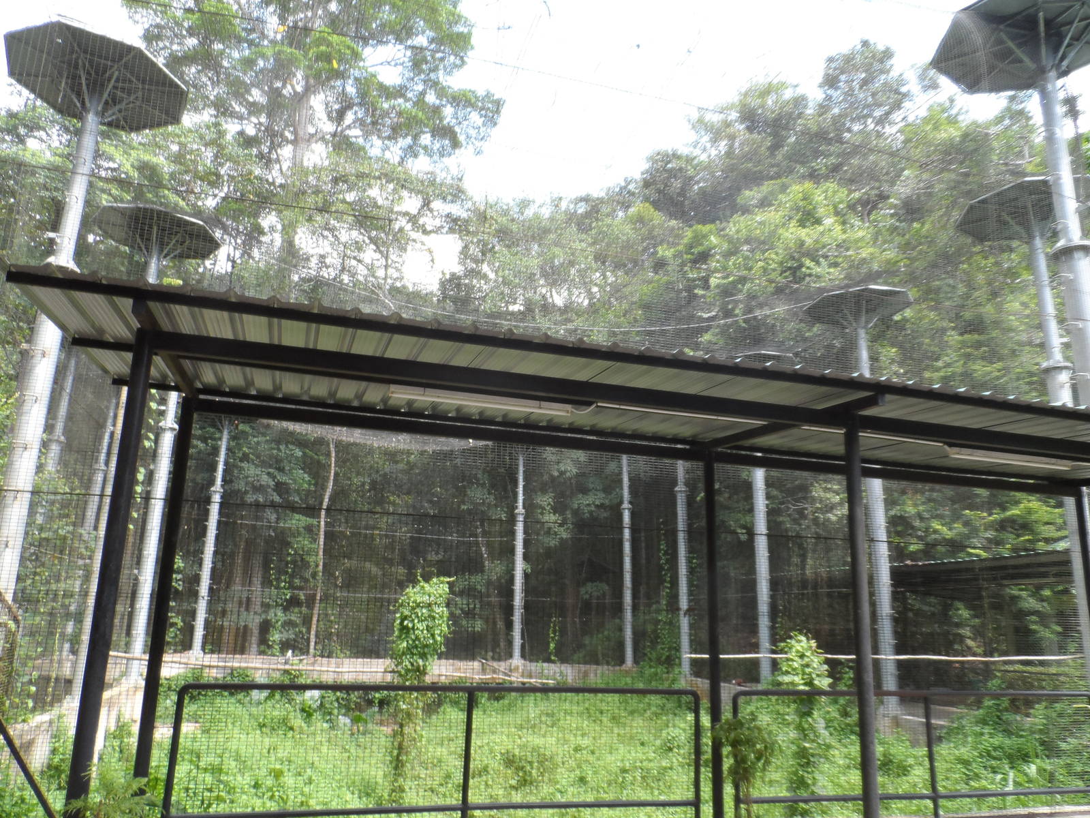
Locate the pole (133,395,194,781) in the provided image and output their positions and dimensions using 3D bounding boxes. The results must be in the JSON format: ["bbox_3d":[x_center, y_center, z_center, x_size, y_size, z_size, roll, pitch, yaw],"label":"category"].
[{"bbox_3d":[-2.875,1.434,5.699,0.100,3.140,0.100,2,-14,0],"label":"pole"}]

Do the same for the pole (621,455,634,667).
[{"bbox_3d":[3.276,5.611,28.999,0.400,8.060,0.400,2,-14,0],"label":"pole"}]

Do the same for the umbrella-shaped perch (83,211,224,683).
[{"bbox_3d":[-7.997,0.678,14.462,2.500,9.000,2.500,2,-14,0],"label":"umbrella-shaped perch"}]

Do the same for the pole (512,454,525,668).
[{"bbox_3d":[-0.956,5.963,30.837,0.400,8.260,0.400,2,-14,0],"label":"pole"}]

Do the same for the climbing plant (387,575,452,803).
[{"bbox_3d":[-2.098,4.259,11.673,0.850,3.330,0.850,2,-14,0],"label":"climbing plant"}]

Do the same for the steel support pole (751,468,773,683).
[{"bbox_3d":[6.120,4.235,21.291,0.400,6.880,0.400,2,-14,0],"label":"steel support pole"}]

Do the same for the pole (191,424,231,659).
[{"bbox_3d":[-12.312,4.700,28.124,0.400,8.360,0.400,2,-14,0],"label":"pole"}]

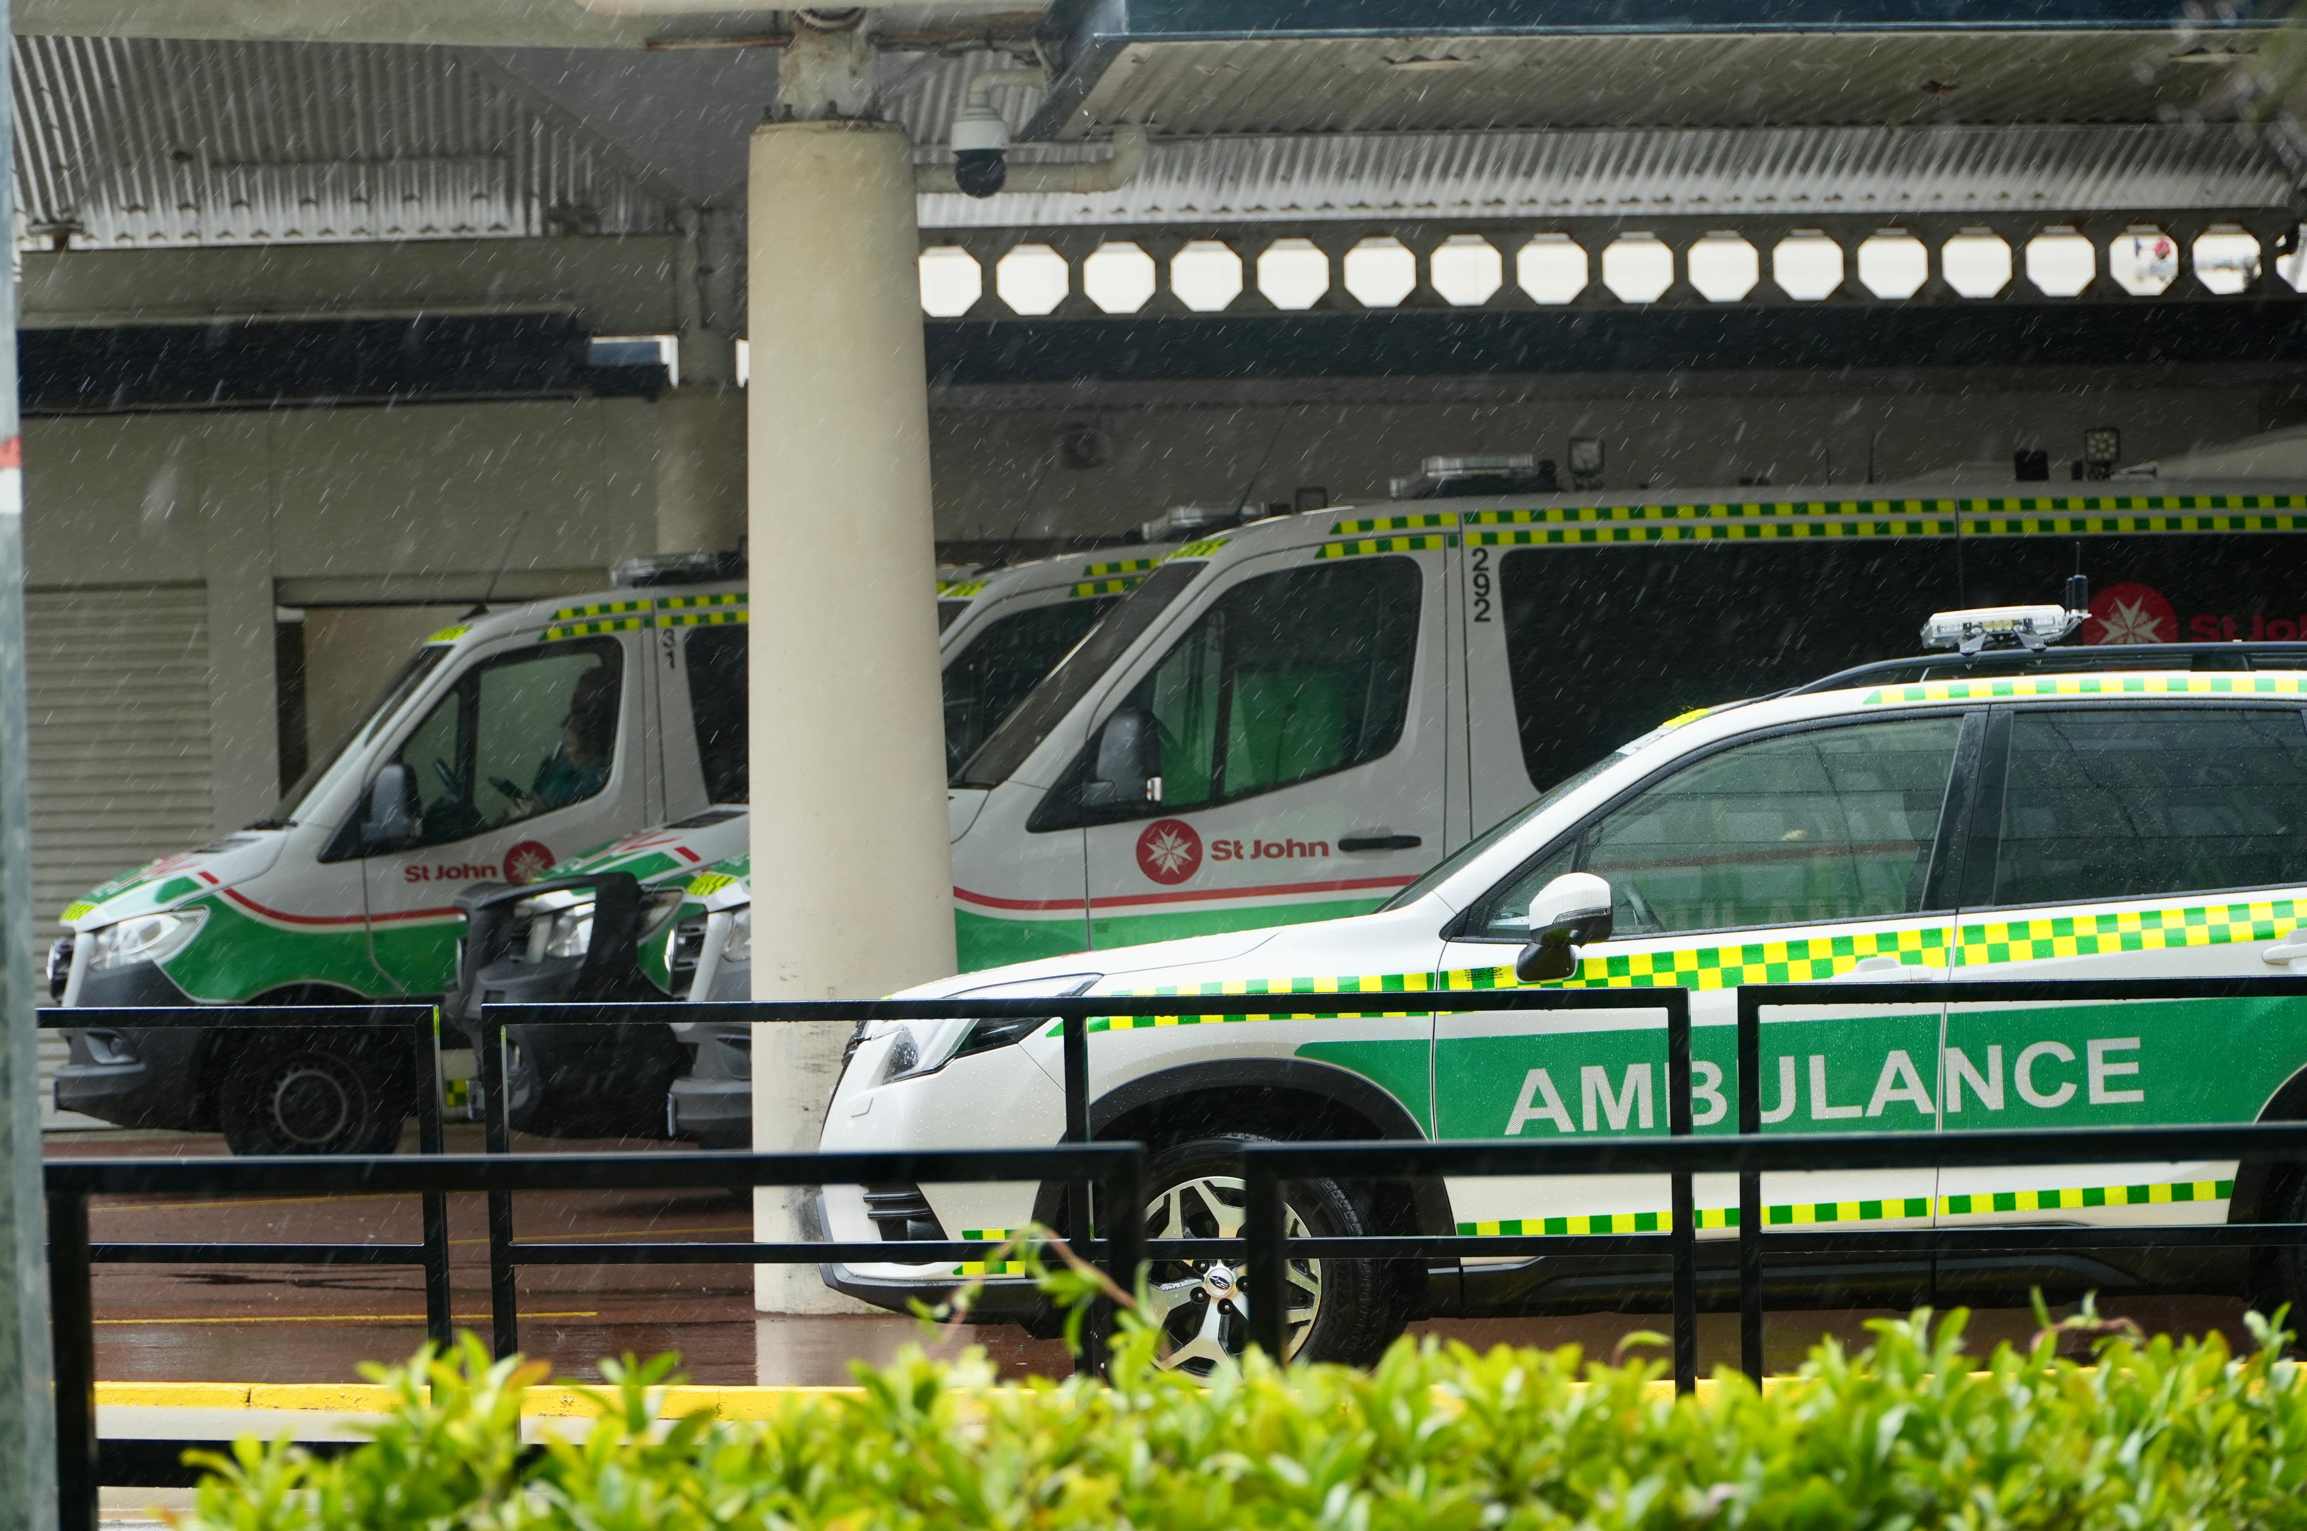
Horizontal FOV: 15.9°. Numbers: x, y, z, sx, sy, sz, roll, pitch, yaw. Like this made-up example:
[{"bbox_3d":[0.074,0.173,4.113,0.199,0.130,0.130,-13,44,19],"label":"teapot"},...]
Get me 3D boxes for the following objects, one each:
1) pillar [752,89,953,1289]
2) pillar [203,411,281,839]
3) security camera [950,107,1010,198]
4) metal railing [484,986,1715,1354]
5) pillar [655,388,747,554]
[{"bbox_3d":[-0.849,-0.159,22.948,0.610,3.358,0.610,-1,0,0],"label":"pillar"},{"bbox_3d":[-4.114,0.065,37.481,0.308,3.259,0.330,-1,0,-12],"label":"pillar"},{"bbox_3d":[-0.486,-1.725,23.230,0.165,0.258,0.165,-1,0,0],"label":"security camera"},{"bbox_3d":[-0.144,0.975,16.940,2.520,1.000,0.050,-2,0,13],"label":"metal railing"},{"bbox_3d":[-1.899,-0.014,35.950,0.600,3.283,0.600,-1,0,0],"label":"pillar"}]

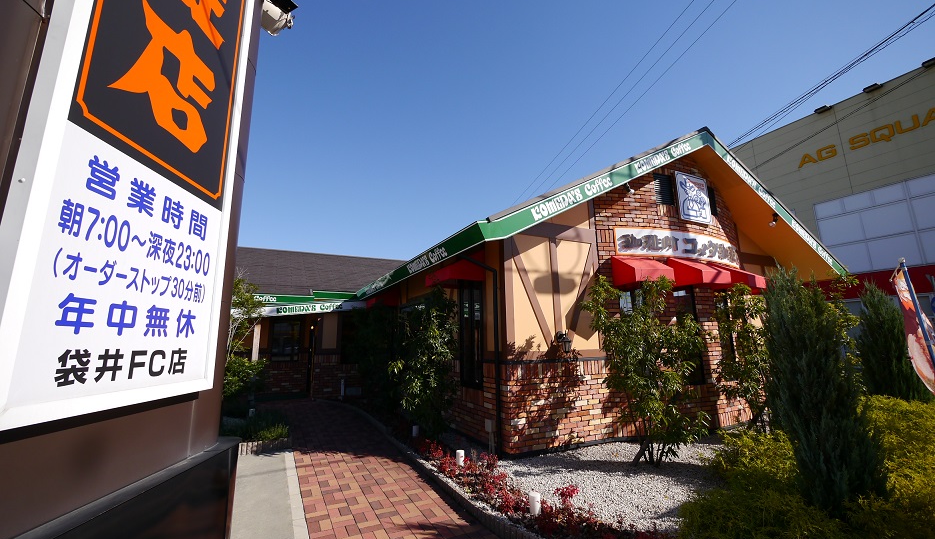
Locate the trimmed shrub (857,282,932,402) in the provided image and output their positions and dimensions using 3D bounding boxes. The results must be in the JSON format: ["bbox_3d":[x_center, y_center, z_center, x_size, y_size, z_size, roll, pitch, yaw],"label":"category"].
[{"bbox_3d":[5.373,1.252,4.799,0.560,2.233,0.560,9,-14,-42],"label":"trimmed shrub"}]

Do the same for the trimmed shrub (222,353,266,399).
[{"bbox_3d":[-4.942,2.425,8.150,1.000,1.220,1.000,5,-12,-30],"label":"trimmed shrub"}]

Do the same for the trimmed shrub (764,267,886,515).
[{"bbox_3d":[3.095,1.026,3.344,0.620,2.205,0.620,-10,-14,41],"label":"trimmed shrub"}]

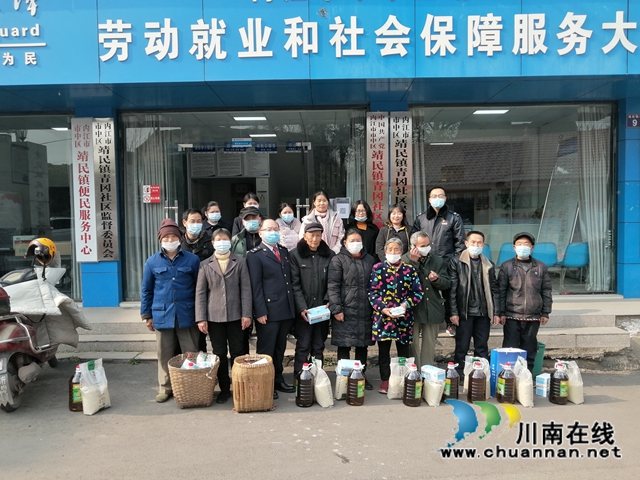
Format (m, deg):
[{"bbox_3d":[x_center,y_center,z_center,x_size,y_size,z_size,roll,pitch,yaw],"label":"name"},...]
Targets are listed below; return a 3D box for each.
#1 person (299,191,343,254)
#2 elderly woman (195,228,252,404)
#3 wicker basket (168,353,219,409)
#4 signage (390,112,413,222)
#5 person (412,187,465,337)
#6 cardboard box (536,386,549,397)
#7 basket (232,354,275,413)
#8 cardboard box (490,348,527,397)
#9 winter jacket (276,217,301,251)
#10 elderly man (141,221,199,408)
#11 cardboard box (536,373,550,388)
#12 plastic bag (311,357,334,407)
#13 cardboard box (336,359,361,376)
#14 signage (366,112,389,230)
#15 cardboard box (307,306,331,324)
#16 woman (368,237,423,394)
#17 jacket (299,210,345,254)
[{"bbox_3d":[0.029,0.276,5.868,0.500,1.660,0.340,-1,3,1],"label":"person"},{"bbox_3d":[-0.887,0.688,4.589,0.520,1.560,0.340,-1,3,-5],"label":"elderly woman"},{"bbox_3d":[-1.112,1.240,4.407,0.450,0.360,0.430,-1,2,0],"label":"wicker basket"},{"bbox_3d":[1.155,-0.782,7.094,0.310,2.038,0.050,-1,2,0],"label":"signage"},{"bbox_3d":[1.397,0.227,5.896,0.590,1.712,0.360,-1,2,3],"label":"person"},{"bbox_3d":[2.177,1.438,4.829,0.100,0.100,0.180,1,4,45],"label":"cardboard box"},{"bbox_3d":[-0.583,1.237,4.352,0.360,0.390,0.340,-1,4,0],"label":"basket"},{"bbox_3d":[1.704,1.191,4.491,0.265,0.405,0.160,-1,4,-4],"label":"cardboard box"},{"bbox_3d":[-0.368,0.061,5.928,0.460,0.680,0.280,-1,2,-3],"label":"winter jacket"},{"bbox_3d":[-1.379,0.644,4.635,0.520,1.660,0.360,-1,3,-7],"label":"elderly man"},{"bbox_3d":[2.175,1.339,4.824,0.100,0.100,0.180,1,4,45],"label":"cardboard box"},{"bbox_3d":[0.027,1.261,4.450,0.210,0.400,0.140,-3,3,-37],"label":"plastic bag"},{"bbox_3d":[0.271,1.154,4.517,0.185,0.090,0.100,-5,25,-10],"label":"cardboard box"},{"bbox_3d":[0.816,-0.774,6.963,0.310,2.020,0.040,-1,4,0],"label":"signage"},{"bbox_3d":[-0.013,0.664,4.390,0.185,0.090,0.100,-11,14,6],"label":"cardboard box"},{"bbox_3d":[0.724,0.699,4.789,0.510,1.470,0.360,-1,3,4],"label":"woman"},{"bbox_3d":[0.029,-0.006,5.765,0.500,0.660,0.280,-1,4,-2],"label":"jacket"}]

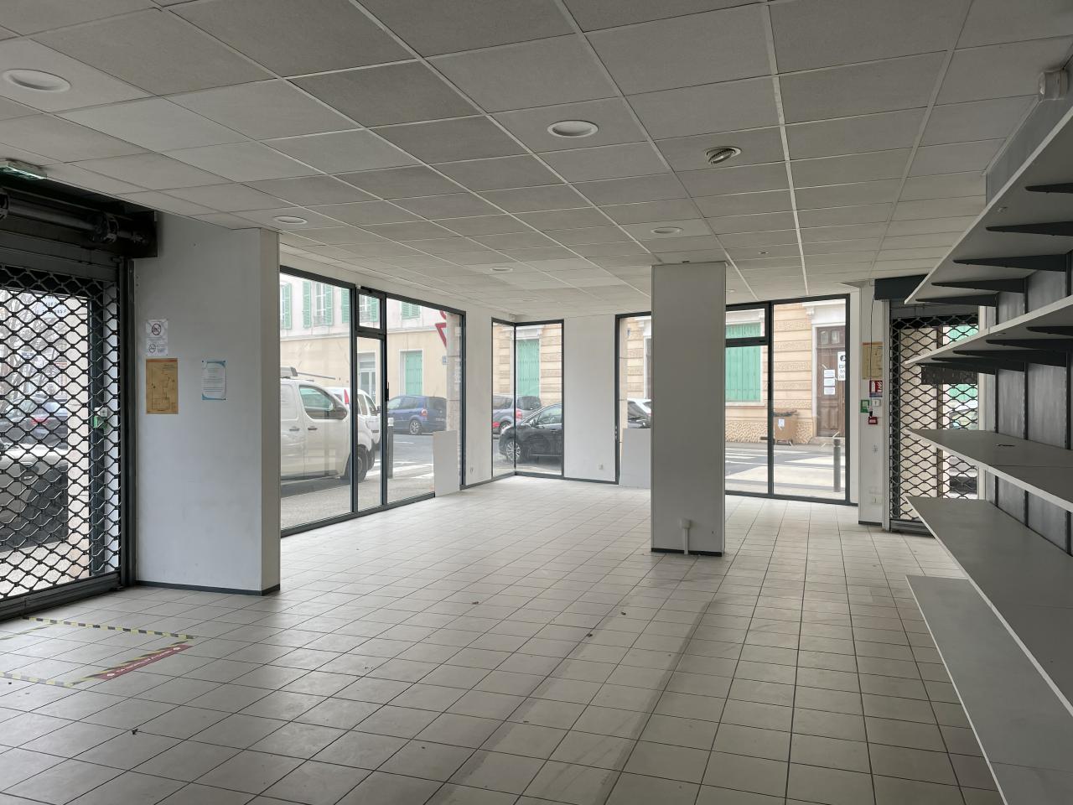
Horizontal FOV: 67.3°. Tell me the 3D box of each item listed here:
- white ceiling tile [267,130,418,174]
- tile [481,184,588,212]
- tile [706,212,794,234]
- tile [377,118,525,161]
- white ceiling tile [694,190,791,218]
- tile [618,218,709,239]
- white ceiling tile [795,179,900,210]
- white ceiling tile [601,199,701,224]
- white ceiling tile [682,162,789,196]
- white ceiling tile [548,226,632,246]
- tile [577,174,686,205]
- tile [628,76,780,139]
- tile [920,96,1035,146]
[{"bbox_3d":[-0.963,-1.258,4.064,0.595,0.020,0.595,0,0,20],"label":"white ceiling tile"},{"bbox_3d":[0.005,-1.259,4.979,0.595,0.030,0.595,0,0,19],"label":"tile"},{"bbox_3d":[1.538,-1.275,5.721,0.595,0.020,0.595,0,0,20],"label":"tile"},{"bbox_3d":[-0.398,-1.260,3.854,0.600,0.025,0.600,0,0,19],"label":"tile"},{"bbox_3d":[1.333,-1.272,5.155,0.586,0.020,0.588,0,0,19],"label":"white ceiling tile"},{"bbox_3d":[0.967,-1.274,5.921,0.586,0.020,0.588,0,0,19],"label":"tile"},{"bbox_3d":[1.902,-1.272,4.955,0.595,0.020,0.595,0,0,20],"label":"white ceiling tile"},{"bbox_3d":[0.771,-1.270,5.357,0.595,0.020,0.595,0,0,20],"label":"white ceiling tile"},{"bbox_3d":[1.134,-1.270,4.586,0.600,0.025,0.600,0,0,19],"label":"white ceiling tile"},{"bbox_3d":[0.407,-1.274,6.123,0.595,0.020,0.595,0,0,20],"label":"white ceiling tile"},{"bbox_3d":[0.567,-1.266,4.790,0.586,0.020,0.588,0,0,19],"label":"tile"},{"bbox_3d":[0.737,-1.252,3.448,0.595,0.030,0.595,0,0,19],"label":"tile"},{"bbox_3d":[1.970,-1.270,3.656,0.388,0.020,0.588,0,0,19],"label":"tile"}]

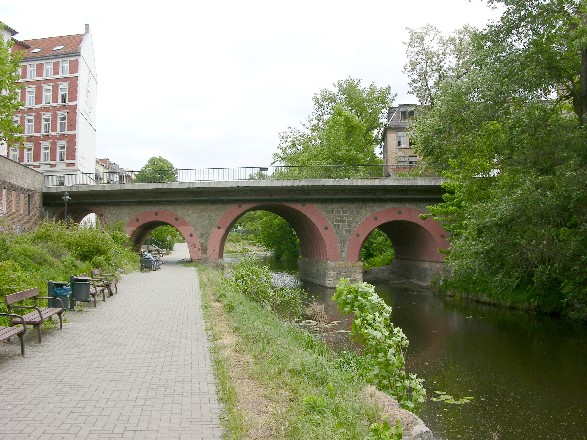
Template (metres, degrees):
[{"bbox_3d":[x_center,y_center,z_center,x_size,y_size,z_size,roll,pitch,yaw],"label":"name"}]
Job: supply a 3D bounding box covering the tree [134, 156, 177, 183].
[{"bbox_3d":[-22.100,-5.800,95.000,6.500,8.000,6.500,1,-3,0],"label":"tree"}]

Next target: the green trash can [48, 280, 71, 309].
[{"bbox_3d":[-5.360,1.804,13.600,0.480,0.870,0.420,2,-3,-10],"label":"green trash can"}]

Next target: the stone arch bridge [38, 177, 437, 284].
[{"bbox_3d":[-3.100,1.050,51.000,33.500,8.100,12.000,1,-3,10],"label":"stone arch bridge"}]

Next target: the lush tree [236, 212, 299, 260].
[{"bbox_3d":[-2.700,1.200,80.000,11.000,9.000,10.000,1,-3,0],"label":"lush tree"}]

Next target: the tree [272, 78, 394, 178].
[{"bbox_3d":[4.600,-5.000,70.000,14.500,20.000,13.500,1,-3,0],"label":"tree"}]

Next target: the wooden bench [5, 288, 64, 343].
[{"bbox_3d":[-4.860,1.766,11.250,0.640,0.830,1.800,2,-3,-10],"label":"wooden bench"}]

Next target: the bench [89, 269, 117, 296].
[{"bbox_3d":[-6.420,2.100,20.300,0.640,0.840,1.750,2,-3,-10],"label":"bench"}]

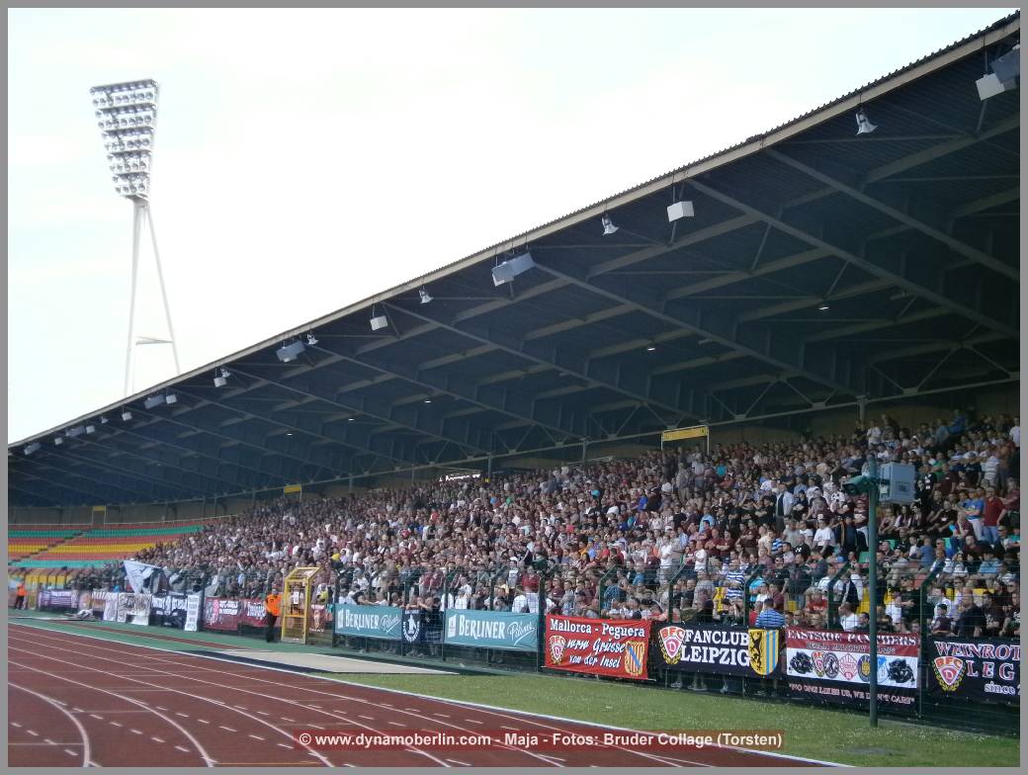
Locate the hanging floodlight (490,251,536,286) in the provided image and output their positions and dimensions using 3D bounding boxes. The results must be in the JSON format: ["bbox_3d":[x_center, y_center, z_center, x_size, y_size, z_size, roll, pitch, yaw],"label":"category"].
[{"bbox_3d":[-0.021,-3.542,41.739,0.600,0.470,1.300,-25,5,-28],"label":"hanging floodlight"}]

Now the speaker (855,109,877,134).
[{"bbox_3d":[7.271,-5.486,28.852,0.460,0.460,0.460,-22,5,-30],"label":"speaker"}]

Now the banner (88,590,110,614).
[{"bbox_3d":[-21.242,10.963,71.634,0.060,1.150,3.000,6,-10,-29],"label":"banner"}]

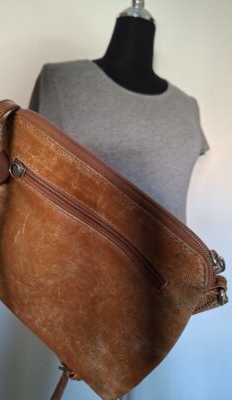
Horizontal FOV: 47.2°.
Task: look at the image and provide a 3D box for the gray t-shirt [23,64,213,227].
[{"bbox_3d":[0.033,-0.015,0.665,0.460,0.580,0.250,1,3,-27],"label":"gray t-shirt"}]

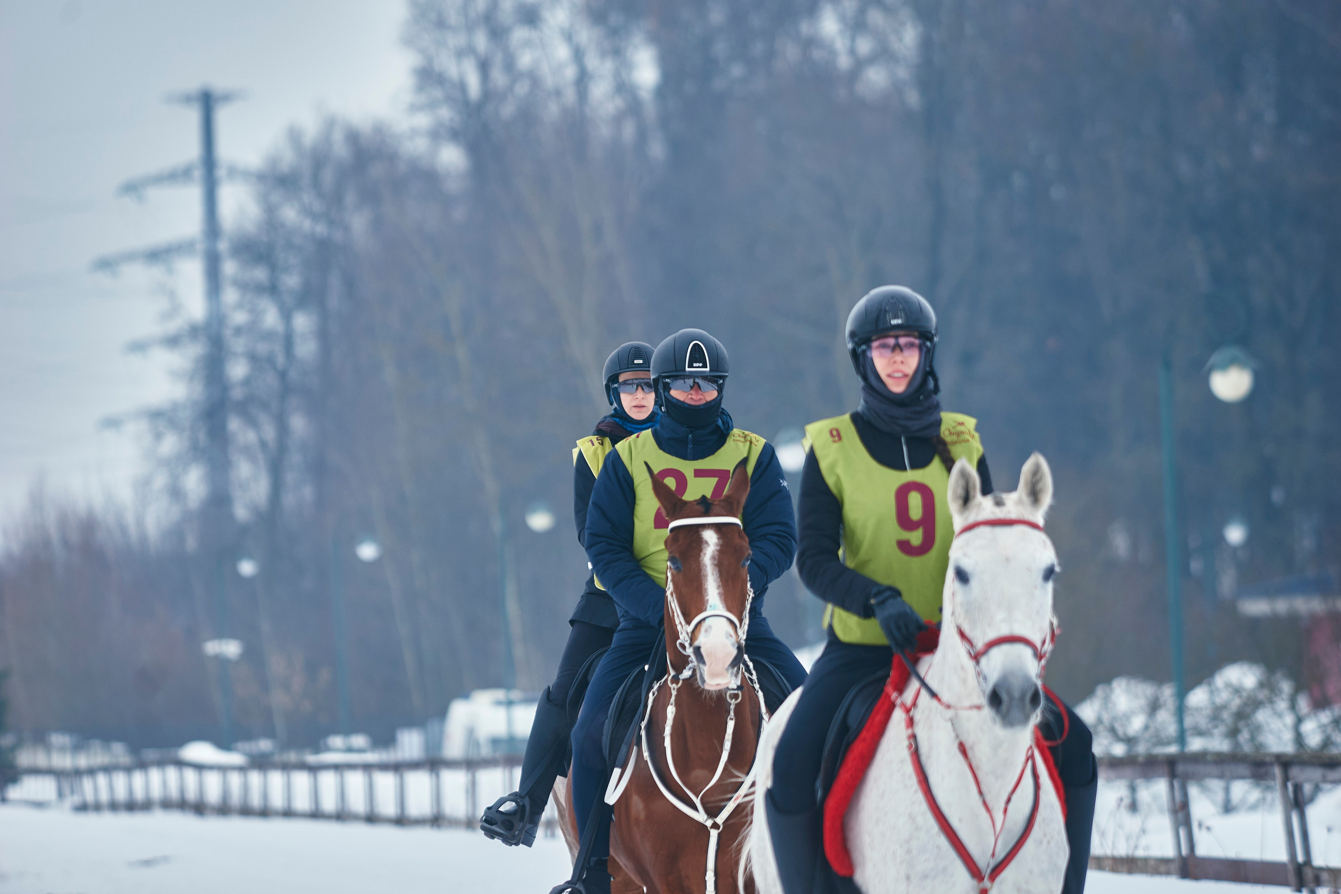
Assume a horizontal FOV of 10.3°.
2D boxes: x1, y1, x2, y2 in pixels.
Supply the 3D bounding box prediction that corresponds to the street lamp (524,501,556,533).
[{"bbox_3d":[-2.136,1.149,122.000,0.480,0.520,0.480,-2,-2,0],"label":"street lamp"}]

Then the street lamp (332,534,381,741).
[{"bbox_3d":[-6.109,4.162,147.000,0.980,5.000,0.450,-2,-2,3],"label":"street lamp"}]

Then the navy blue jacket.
[{"bbox_3d":[0.057,0.203,20.800,0.590,0.610,0.460,-2,-2,-3],"label":"navy blue jacket"}]

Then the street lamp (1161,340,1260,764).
[{"bbox_3d":[4.933,1.153,67.000,0.910,4.200,0.530,-2,-2,-9],"label":"street lamp"}]

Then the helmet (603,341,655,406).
[{"bbox_3d":[-0.103,-0.228,23.300,0.216,0.195,0.275,-2,-2,-7],"label":"helmet"}]

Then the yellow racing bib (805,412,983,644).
[{"bbox_3d":[0.537,0.194,17.800,0.410,0.560,0.270,-2,-2,-13],"label":"yellow racing bib"}]

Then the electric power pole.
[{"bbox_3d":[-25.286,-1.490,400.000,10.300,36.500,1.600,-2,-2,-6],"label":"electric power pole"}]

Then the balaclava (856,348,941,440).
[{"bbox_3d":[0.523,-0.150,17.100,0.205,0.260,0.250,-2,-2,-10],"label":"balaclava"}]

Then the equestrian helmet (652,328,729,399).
[{"bbox_3d":[0.057,-0.230,20.600,0.215,0.195,0.285,-2,-2,-9],"label":"equestrian helmet"}]

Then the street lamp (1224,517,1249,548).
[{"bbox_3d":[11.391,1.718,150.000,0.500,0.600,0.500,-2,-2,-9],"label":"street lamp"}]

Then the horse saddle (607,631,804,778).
[{"bbox_3d":[0.083,0.715,20.800,0.540,0.430,0.550,-2,-2,-5],"label":"horse saddle"}]

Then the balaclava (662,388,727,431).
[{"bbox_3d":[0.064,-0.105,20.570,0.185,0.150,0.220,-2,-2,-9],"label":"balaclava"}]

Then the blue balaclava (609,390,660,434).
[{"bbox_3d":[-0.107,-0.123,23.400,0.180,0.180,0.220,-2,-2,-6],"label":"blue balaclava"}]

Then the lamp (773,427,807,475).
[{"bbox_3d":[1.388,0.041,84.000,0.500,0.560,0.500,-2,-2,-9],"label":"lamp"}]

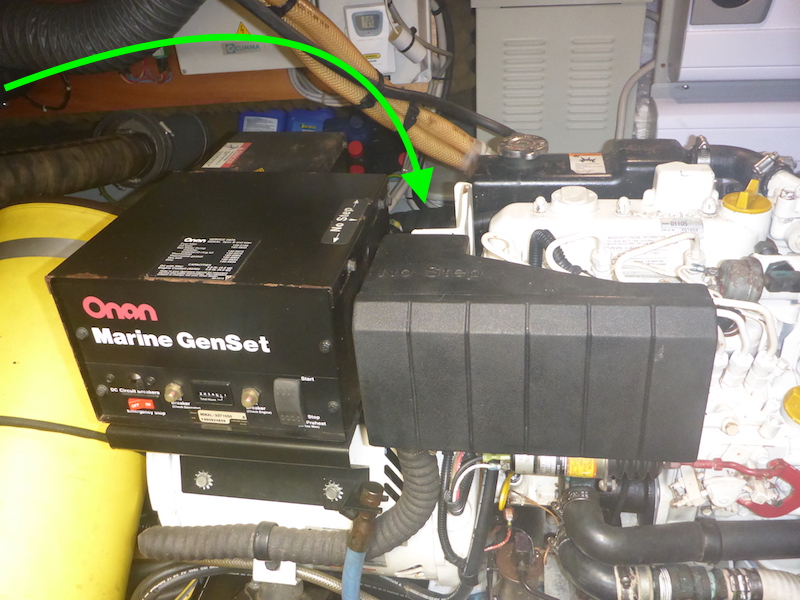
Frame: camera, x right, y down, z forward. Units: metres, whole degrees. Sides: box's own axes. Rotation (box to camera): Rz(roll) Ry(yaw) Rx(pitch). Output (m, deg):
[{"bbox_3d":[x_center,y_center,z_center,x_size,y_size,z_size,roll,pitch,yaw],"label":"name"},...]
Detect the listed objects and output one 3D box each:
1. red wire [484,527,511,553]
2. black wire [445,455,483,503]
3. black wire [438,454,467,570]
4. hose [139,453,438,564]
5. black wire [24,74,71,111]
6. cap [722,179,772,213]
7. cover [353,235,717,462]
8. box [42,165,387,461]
[{"bbox_3d":[0.108,0.264,0.712,0.030,0.038,0.015,2,33,9],"label":"red wire"},{"bbox_3d":[0.066,0.185,0.672,0.037,0.068,0.030,2,33,9],"label":"black wire"},{"bbox_3d":[0.057,0.227,0.697,0.034,0.165,0.030,2,33,9],"label":"black wire"},{"bbox_3d":[-0.137,0.215,0.706,0.355,0.205,0.065,-1,32,3],"label":"hose"},{"bbox_3d":[-0.681,-0.401,1.250,0.090,0.075,0.020,2,33,9],"label":"black wire"},{"bbox_3d":[0.366,-0.106,0.680,0.052,0.024,0.052,2,33,9],"label":"cap"},{"bbox_3d":[0.116,0.039,0.609,0.284,0.158,0.140,1,33,6],"label":"cover"},{"bbox_3d":[-0.153,-0.001,0.664,0.245,0.176,0.236,3,33,8],"label":"box"}]

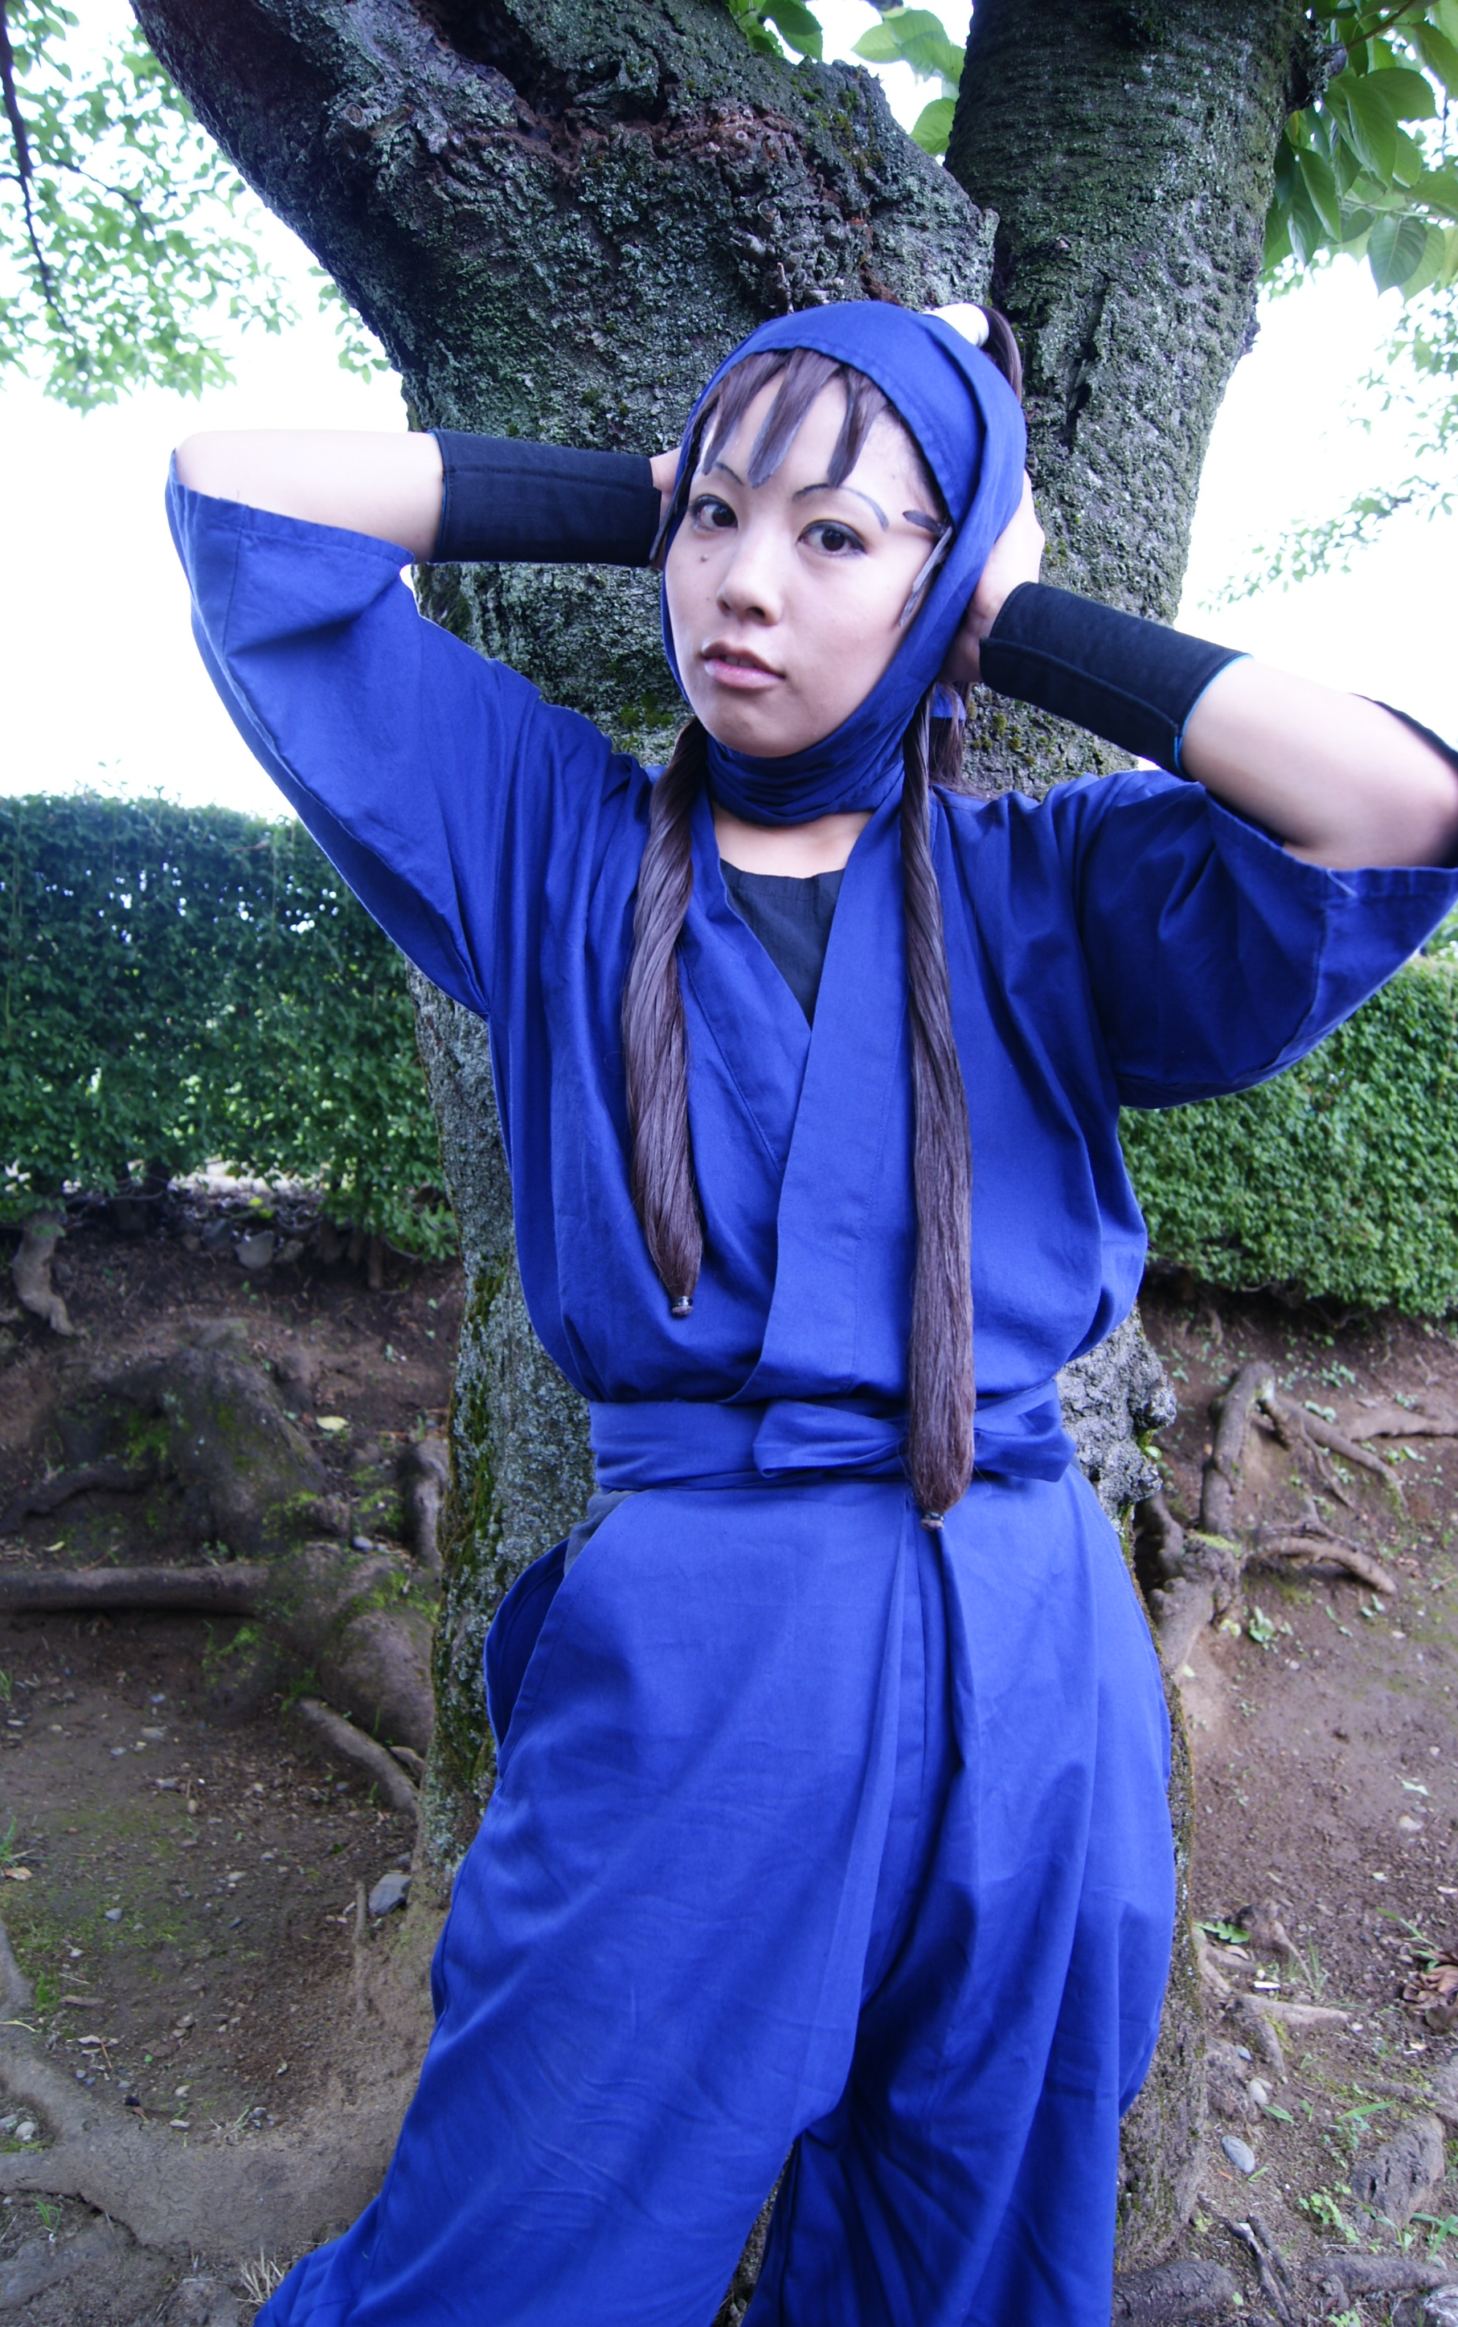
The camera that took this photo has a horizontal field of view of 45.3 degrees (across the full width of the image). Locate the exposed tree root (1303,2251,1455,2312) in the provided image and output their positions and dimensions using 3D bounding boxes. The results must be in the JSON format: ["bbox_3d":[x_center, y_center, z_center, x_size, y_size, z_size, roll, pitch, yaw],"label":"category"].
[{"bbox_3d":[0.589,1.017,1.590,0.140,0.045,0.060,2,8,9],"label":"exposed tree root"}]

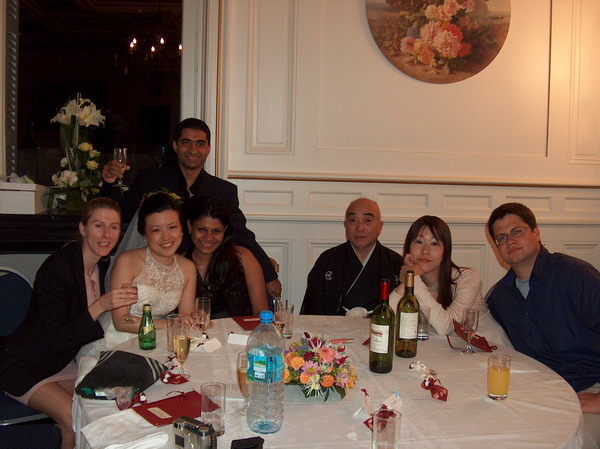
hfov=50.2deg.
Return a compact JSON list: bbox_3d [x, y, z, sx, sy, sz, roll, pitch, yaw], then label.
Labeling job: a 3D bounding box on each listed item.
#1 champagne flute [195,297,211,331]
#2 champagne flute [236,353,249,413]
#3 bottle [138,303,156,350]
[{"bbox_3d":[-0.361,0.352,2.355,0.056,0.160,0.056,1,6,-9],"label":"champagne flute"},{"bbox_3d":[-0.141,0.426,1.723,0.058,0.157,0.058,1,6,0],"label":"champagne flute"},{"bbox_3d":[-0.540,0.362,2.273,0.061,0.155,0.061,1,6,0],"label":"bottle"}]

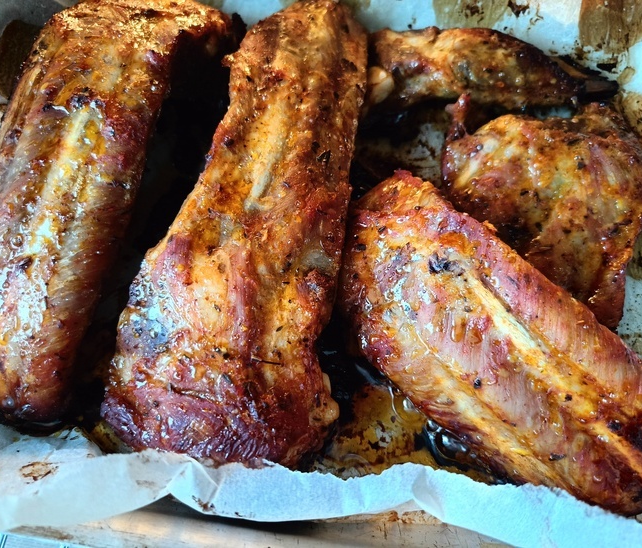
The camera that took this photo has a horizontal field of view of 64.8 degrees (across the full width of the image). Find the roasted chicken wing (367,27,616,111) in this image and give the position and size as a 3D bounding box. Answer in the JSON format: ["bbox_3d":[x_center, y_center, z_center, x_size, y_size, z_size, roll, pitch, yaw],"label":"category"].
[{"bbox_3d":[0.105,-0.126,0.315,0.147,0.037,0.043,6,69,2],"label":"roasted chicken wing"}]

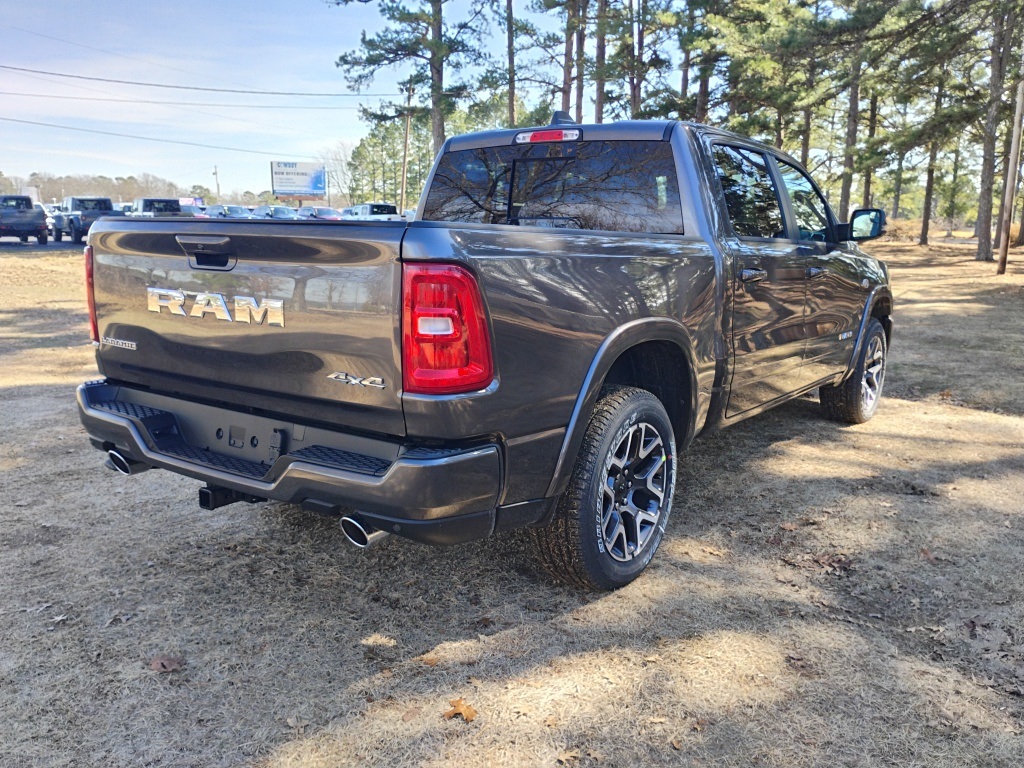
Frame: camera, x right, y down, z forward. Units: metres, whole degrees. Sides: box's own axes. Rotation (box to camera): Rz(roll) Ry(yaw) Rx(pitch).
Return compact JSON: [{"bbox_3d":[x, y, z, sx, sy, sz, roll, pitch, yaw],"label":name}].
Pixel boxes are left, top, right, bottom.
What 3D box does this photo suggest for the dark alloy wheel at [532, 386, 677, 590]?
[{"bbox_3d":[0.389,0.401,3.288,0.280,0.800,0.800,8,13,36],"label":"dark alloy wheel"}]

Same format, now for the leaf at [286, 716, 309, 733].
[{"bbox_3d":[-0.602,0.956,2.325,0.065,0.015,0.080,1,11,0],"label":"leaf"}]

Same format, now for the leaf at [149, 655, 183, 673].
[{"bbox_3d":[-1.114,0.893,2.670,0.117,0.022,0.090,0,10,0],"label":"leaf"}]

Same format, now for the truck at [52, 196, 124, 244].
[{"bbox_3d":[-17.790,-6.860,34.800,1.880,1.860,5.500,-8,14,-38],"label":"truck"}]

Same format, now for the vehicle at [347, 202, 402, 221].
[{"bbox_3d":[-7.080,-8.337,43.000,1.880,1.860,5.500,-8,14,-38],"label":"vehicle"}]

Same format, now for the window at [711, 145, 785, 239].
[{"bbox_3d":[1.206,-0.961,4.169,0.040,0.470,0.770,-17,-2,37],"label":"window"}]

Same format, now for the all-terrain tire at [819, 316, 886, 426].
[{"bbox_3d":[2.574,-0.102,6.197,0.280,0.800,0.800,8,13,36],"label":"all-terrain tire"}]

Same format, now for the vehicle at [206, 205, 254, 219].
[{"bbox_3d":[-14.862,-8.598,43.500,1.880,1.660,4.600,-7,13,-34],"label":"vehicle"}]

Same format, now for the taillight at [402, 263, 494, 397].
[{"bbox_3d":[-0.179,-0.155,2.312,0.165,0.365,0.210,8,13,36],"label":"taillight"}]

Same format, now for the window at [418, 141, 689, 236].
[{"bbox_3d":[0.143,-0.973,4.143,1.560,0.450,0.060,8,2,35],"label":"window"}]

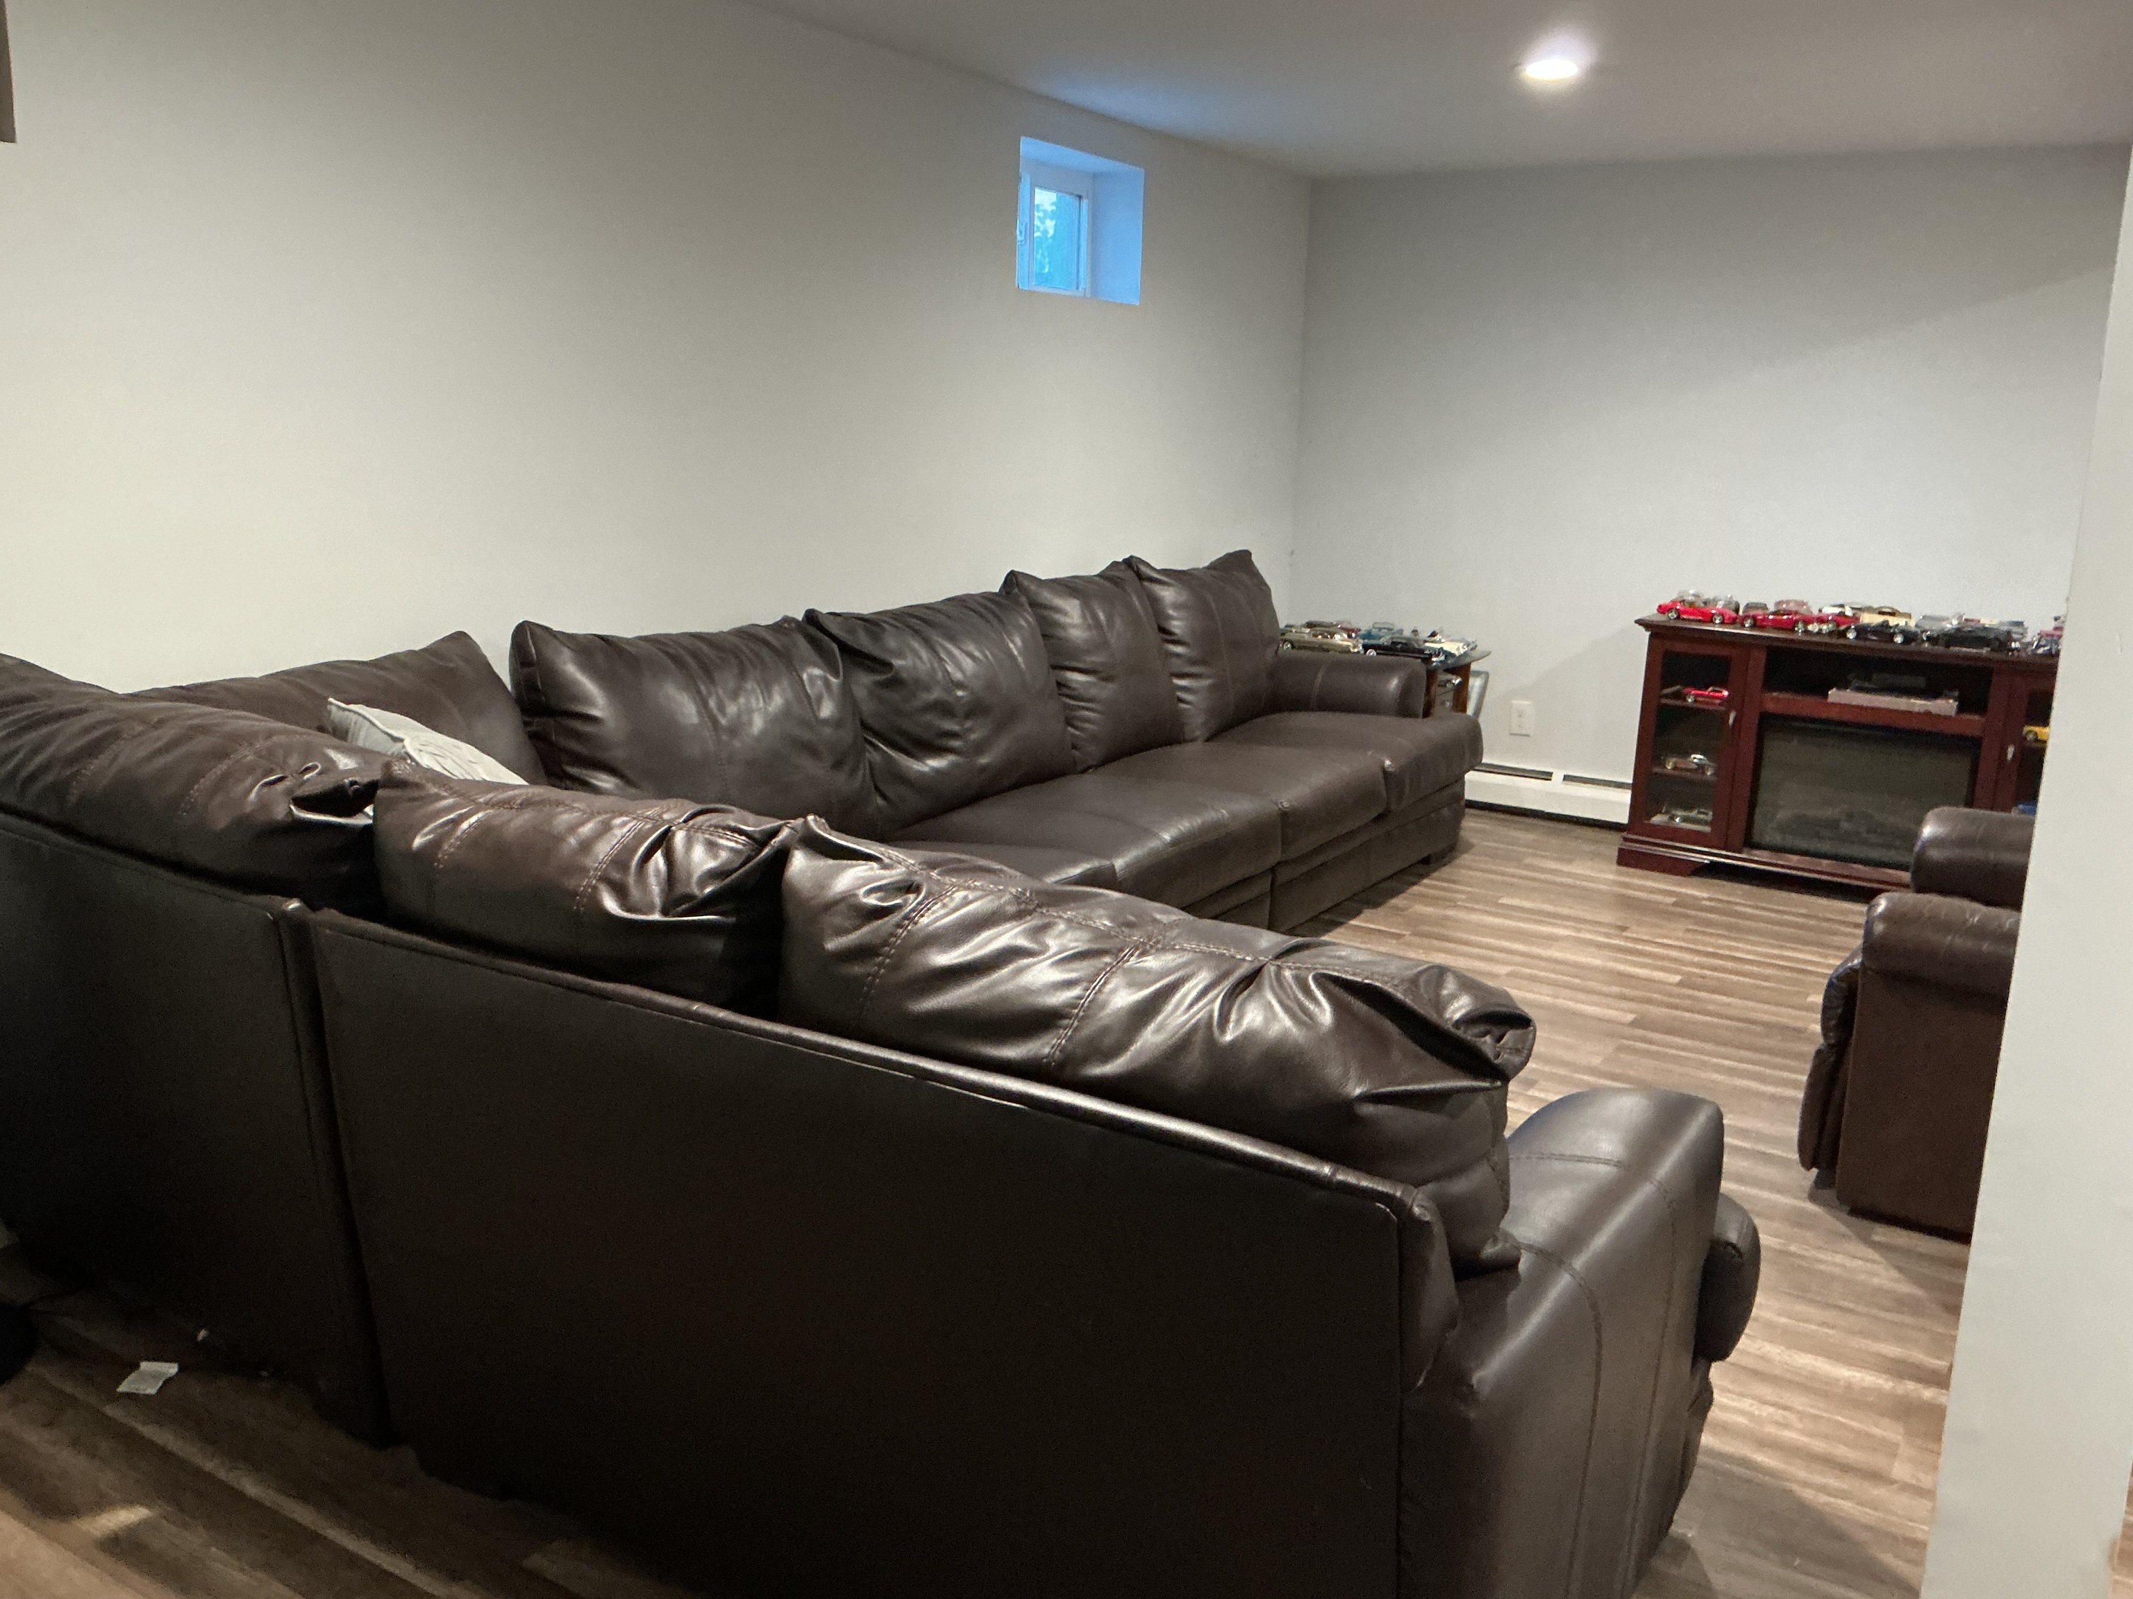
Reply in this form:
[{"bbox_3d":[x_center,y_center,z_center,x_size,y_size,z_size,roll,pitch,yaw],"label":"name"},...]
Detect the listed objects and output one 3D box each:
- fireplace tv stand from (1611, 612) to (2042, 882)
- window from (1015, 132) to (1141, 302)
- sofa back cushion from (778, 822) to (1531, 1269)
[{"bbox_3d":[2.557,-0.109,5.651,1.430,0.812,0.443,10,15,34],"label":"fireplace tv stand"},{"bbox_3d":[-0.018,-1.737,5.421,0.173,0.410,0.731,9,14,30],"label":"window"},{"bbox_3d":[0.081,0.304,1.941,0.844,0.493,0.300,9,14,30],"label":"sofa back cushion"}]

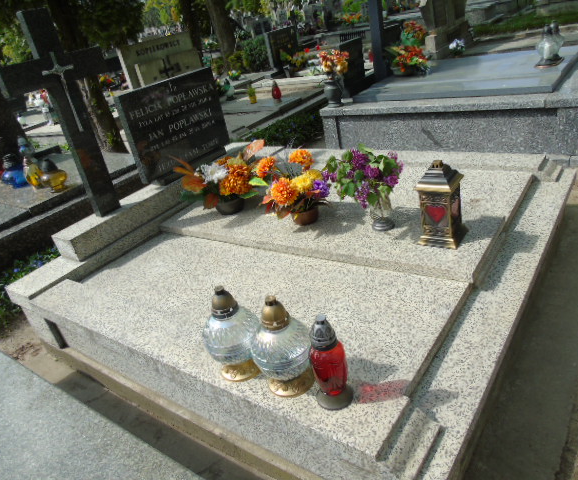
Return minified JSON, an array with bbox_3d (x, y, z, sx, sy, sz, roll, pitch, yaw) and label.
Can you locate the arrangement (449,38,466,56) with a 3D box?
[{"bbox_3d":[1.763,-2.000,4.842,0.187,0.207,0.187,-1,28,20],"label":"arrangement"}]

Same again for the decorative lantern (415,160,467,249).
[{"bbox_3d":[0.576,-0.145,1.726,0.148,0.306,0.148,9,33,36],"label":"decorative lantern"}]

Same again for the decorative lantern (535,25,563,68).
[{"bbox_3d":[1.998,-1.504,3.569,0.178,0.284,0.178,9,33,36],"label":"decorative lantern"}]

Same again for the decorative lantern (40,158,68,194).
[{"bbox_3d":[-1.712,-0.470,3.317,0.179,0.216,0.179,-24,29,-23],"label":"decorative lantern"}]

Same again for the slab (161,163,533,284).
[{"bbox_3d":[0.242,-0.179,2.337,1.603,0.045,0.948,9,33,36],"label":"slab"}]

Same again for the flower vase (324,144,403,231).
[{"bbox_3d":[0.327,-0.211,1.922,0.327,0.339,0.295,-6,27,12],"label":"flower vase"}]

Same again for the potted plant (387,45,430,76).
[{"bbox_3d":[1.111,-1.692,4.363,0.378,0.231,0.315,-4,27,16],"label":"potted plant"}]

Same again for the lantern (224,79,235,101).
[{"bbox_3d":[-0.700,-1.735,5.324,0.140,0.220,0.140,-12,26,0],"label":"lantern"}]

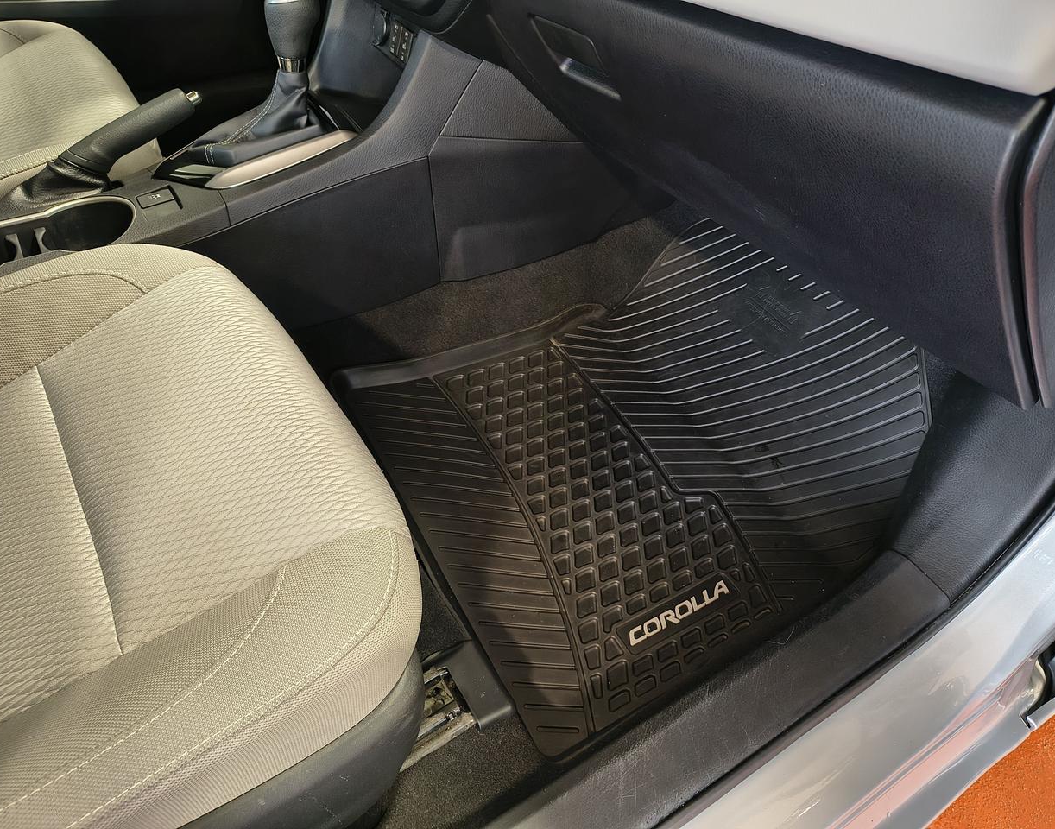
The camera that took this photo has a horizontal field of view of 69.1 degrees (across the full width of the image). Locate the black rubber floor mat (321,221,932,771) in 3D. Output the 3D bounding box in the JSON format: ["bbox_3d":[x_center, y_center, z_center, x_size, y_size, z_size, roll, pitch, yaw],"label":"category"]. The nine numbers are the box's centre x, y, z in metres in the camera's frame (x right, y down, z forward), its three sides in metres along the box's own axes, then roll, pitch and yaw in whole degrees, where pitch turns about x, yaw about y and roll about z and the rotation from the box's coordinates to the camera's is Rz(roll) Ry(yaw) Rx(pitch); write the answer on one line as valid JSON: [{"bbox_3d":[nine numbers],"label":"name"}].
[{"bbox_3d":[0.152,-0.040,0.823,0.594,0.177,0.518,-22,47,-19],"label":"black rubber floor mat"}]

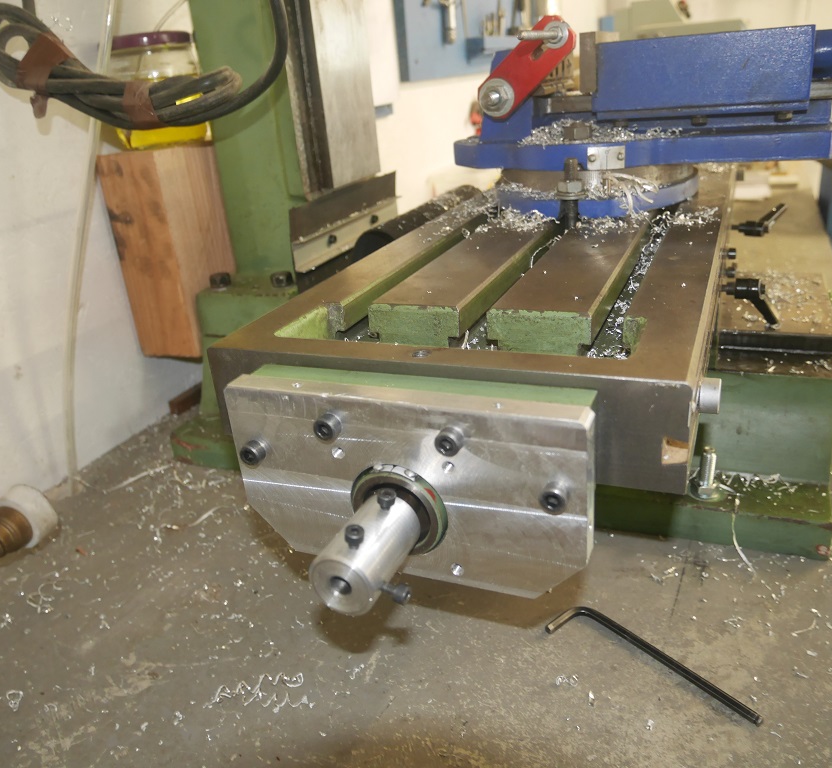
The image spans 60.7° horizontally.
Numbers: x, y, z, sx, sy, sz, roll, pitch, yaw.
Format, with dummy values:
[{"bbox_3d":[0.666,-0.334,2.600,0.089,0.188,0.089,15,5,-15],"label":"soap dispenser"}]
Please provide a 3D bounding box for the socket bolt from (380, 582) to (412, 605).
[{"bbox_3d":[-0.006,0.057,0.194,0.010,0.006,0.006,16,29,18],"label":"socket bolt"}]

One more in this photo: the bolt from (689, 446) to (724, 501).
[{"bbox_3d":[0.179,0.053,0.433,0.022,0.031,0.022,5,25,24],"label":"bolt"}]

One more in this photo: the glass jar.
[{"bbox_3d":[-0.220,-0.251,0.609,0.076,0.091,0.076,-5,23,2],"label":"glass jar"}]

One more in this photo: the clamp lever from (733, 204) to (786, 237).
[{"bbox_3d":[0.285,-0.137,0.588,0.038,0.013,0.047,5,44,24],"label":"clamp lever"}]

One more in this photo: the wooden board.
[{"bbox_3d":[-0.216,-0.126,0.661,0.063,0.179,0.093,5,25,24],"label":"wooden board"}]

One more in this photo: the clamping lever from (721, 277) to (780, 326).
[{"bbox_3d":[0.212,-0.051,0.448,0.038,0.047,0.013,5,69,24],"label":"clamping lever"}]

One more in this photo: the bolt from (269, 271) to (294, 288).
[{"bbox_3d":[-0.108,-0.084,0.573,0.017,0.011,0.017,5,25,24],"label":"bolt"}]

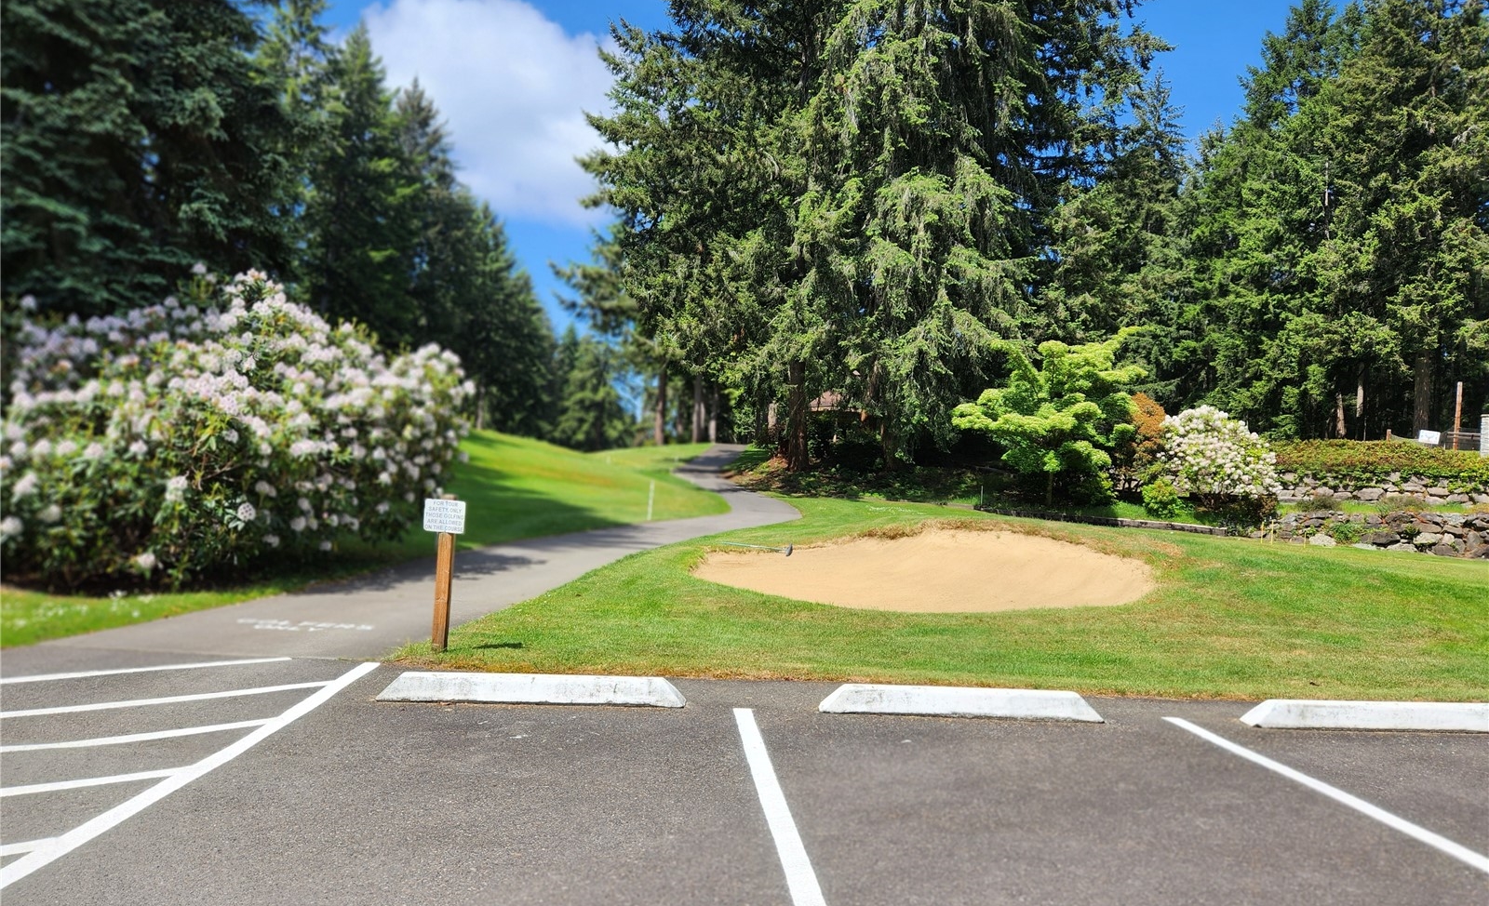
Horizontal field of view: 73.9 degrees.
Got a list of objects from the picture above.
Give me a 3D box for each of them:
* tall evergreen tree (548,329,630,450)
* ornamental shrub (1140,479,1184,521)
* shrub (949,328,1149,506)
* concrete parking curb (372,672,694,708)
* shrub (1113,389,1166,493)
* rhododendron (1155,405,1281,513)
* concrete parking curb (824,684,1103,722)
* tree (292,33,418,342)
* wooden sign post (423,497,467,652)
[{"bbox_3d":[-17.916,-7.234,115.000,9.465,14.333,8.800,3,-2,-9],"label":"tall evergreen tree"},{"bbox_3d":[11.397,1.286,27.000,1.175,1.143,1.150,2,-2,23],"label":"ornamental shrub"},{"bbox_3d":[9.036,-1.075,29.500,5.758,5.237,5.200,2,-2,17],"label":"shrub"},{"bbox_3d":[-1.287,1.457,6.093,1.836,0.145,0.170,3,-2,-7],"label":"concrete parking curb"},{"bbox_3d":[11.706,-0.243,29.500,1.734,3.156,1.700,2,-2,22],"label":"shrub"},{"bbox_3d":[13.383,0.198,28.000,3.556,3.128,3.300,2,-2,26],"label":"rhododendron"},{"bbox_3d":[1.372,1.595,6.325,1.825,0.145,0.170,3,-2,-3],"label":"concrete parking curb"},{"bbox_3d":[-19.488,-11.199,50.000,6.819,20.811,6.600,4,-2,-22],"label":"tree"},{"bbox_3d":[-2.286,0.914,7.507,0.307,1.167,0.110,3,-2,-3],"label":"wooden sign post"}]

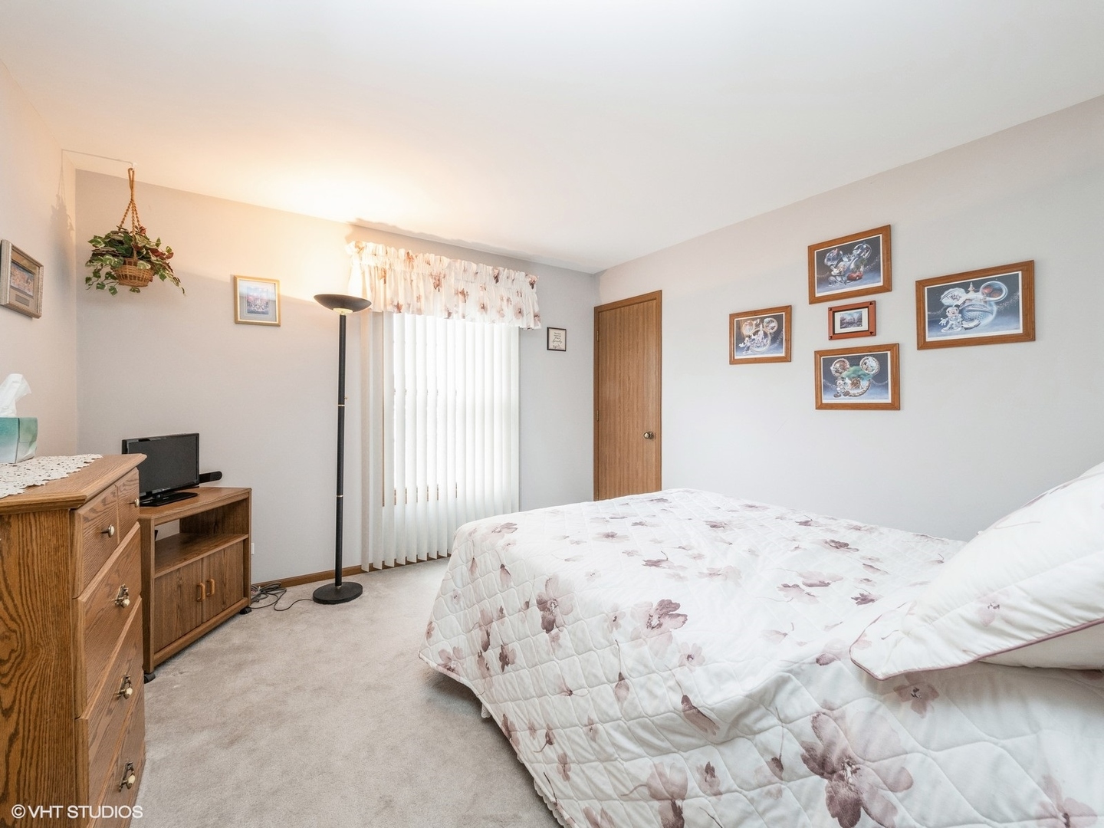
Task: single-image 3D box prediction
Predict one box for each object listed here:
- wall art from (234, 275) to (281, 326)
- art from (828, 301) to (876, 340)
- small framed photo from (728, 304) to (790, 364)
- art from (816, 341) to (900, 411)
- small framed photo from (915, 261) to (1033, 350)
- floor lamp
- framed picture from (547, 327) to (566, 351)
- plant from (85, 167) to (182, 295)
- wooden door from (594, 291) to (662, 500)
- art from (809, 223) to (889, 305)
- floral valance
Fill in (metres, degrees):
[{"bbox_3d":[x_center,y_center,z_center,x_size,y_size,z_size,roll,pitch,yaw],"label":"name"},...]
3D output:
[{"bbox_3d":[-1.817,-0.693,2.761,0.234,0.290,0.022,-1,1,-33],"label":"wall art"},{"bbox_3d":[1.691,-0.523,2.518,0.020,0.190,0.233,-1,1,-38],"label":"art"},{"bbox_3d":[1.363,-0.508,2.939,0.025,0.351,0.417,-1,1,-38],"label":"small framed photo"},{"bbox_3d":[1.700,-0.197,2.506,0.025,0.352,0.415,-1,1,-38],"label":"art"},{"bbox_3d":[1.992,-0.500,2.121,0.025,0.353,0.417,-1,1,-38],"label":"small framed photo"},{"bbox_3d":[-1.302,0.206,2.747,0.320,1.830,0.320,-1,1,-33],"label":"floor lamp"},{"bbox_3d":[0.050,-0.672,4.034,0.205,0.200,0.020,-1,1,-34],"label":"framed picture"},{"bbox_3d":[-2.179,-0.947,2.336,0.400,0.670,0.390,-1,1,-34],"label":"plant"},{"bbox_3d":[0.652,0.045,3.990,0.050,2.120,0.815,-1,1,-36],"label":"wooden door"},{"bbox_3d":[1.681,-0.839,2.547,0.030,0.355,0.418,-1,1,-36],"label":"art"},{"bbox_3d":[-0.762,-0.934,3.420,1.460,0.445,0.160,-1,1,-34],"label":"floral valance"}]

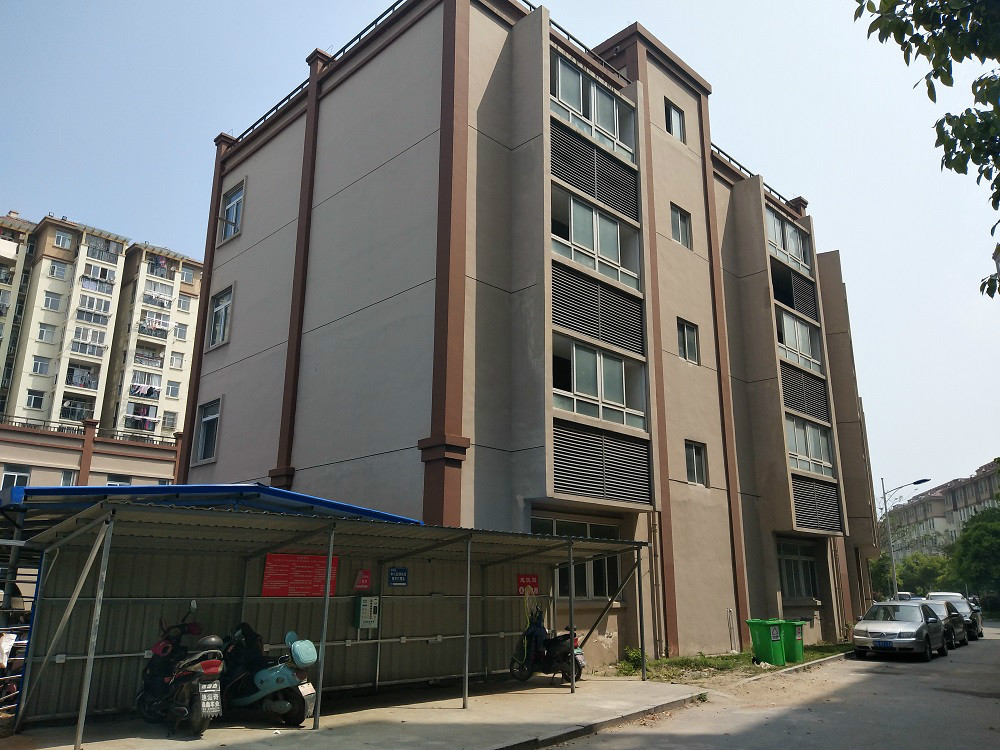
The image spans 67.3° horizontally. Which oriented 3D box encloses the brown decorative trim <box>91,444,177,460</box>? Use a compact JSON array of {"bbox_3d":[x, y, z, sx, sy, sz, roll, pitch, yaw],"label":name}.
[{"bbox_3d":[-19.007,4.229,39.312,0.140,0.180,4.171,-15,-22,43],"label":"brown decorative trim"}]

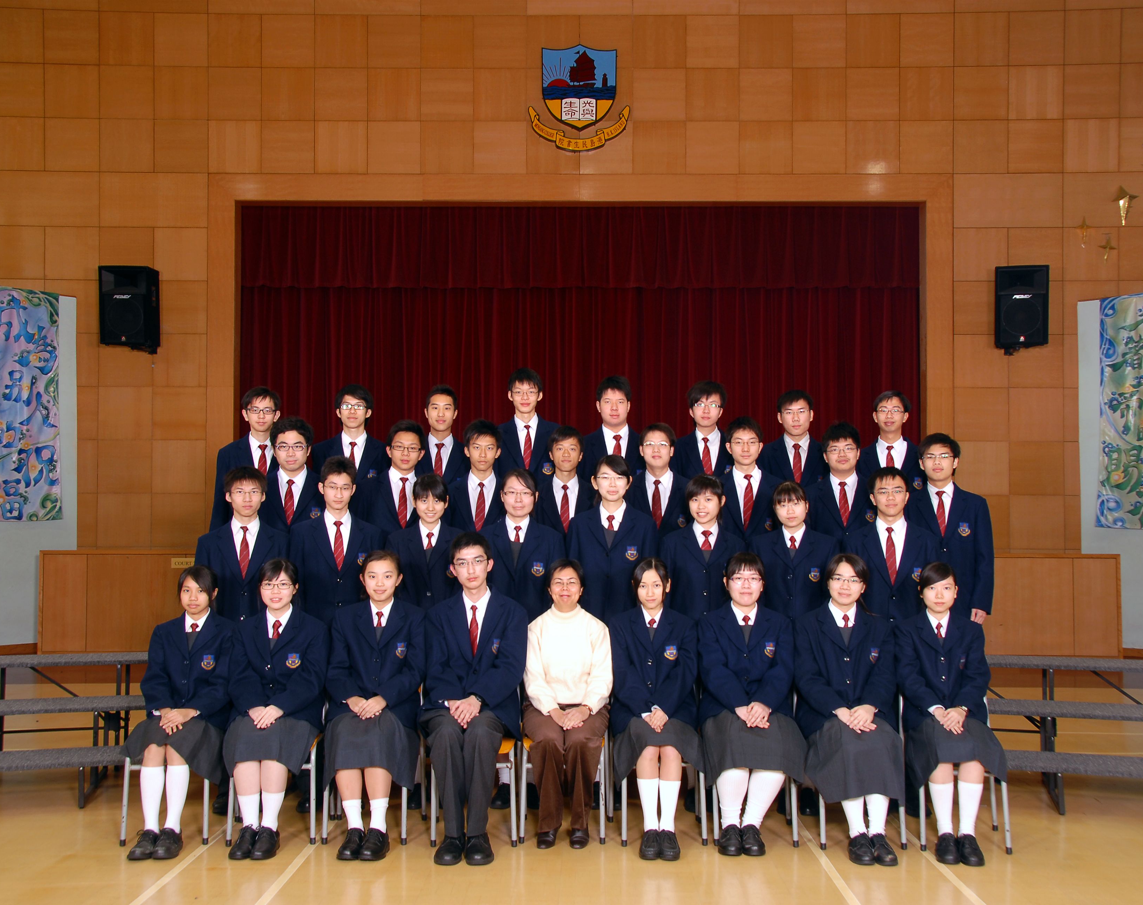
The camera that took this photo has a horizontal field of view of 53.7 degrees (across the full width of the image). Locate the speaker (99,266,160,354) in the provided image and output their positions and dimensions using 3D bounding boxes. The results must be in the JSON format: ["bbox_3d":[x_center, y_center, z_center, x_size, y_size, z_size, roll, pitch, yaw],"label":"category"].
[{"bbox_3d":[-4.485,-1.447,11.431,0.500,0.780,0.420,0,2,5],"label":"speaker"}]

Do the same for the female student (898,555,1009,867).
[{"bbox_3d":[1.613,1.084,4.886,0.440,1.202,0.640,-1,-3,12],"label":"female student"}]

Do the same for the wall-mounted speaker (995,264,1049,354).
[{"bbox_3d":[4.565,-1.447,11.431,0.500,0.780,0.420,-1,2,15],"label":"wall-mounted speaker"}]

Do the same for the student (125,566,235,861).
[{"bbox_3d":[-1.711,1.104,5.009,0.460,1.200,0.640,0,-3,-8],"label":"student"}]

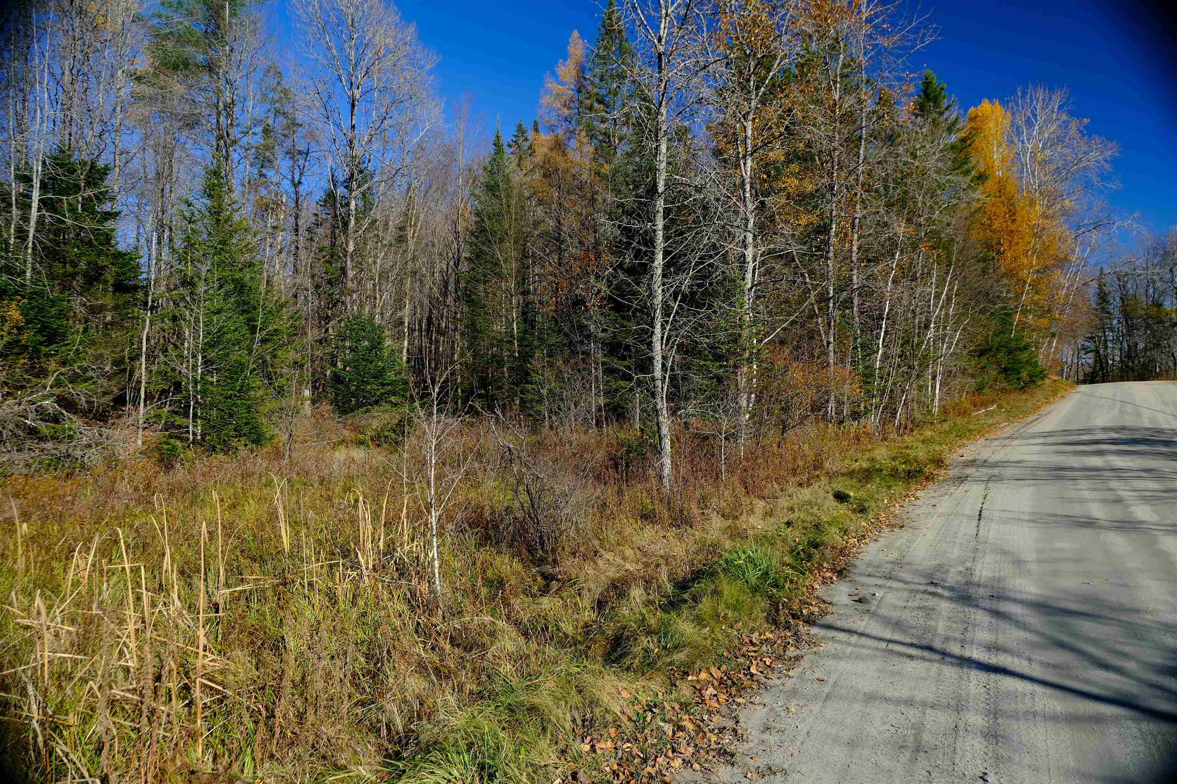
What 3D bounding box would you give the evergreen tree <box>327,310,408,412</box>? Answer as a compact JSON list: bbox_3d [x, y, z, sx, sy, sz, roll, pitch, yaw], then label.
[{"bbox_3d":[-7.322,-0.933,25.000,2.600,3.500,2.600,2,2,0],"label":"evergreen tree"}]

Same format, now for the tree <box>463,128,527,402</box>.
[{"bbox_3d":[-3.848,-4.930,31.000,2.800,11.900,2.800,2,2,0],"label":"tree"}]

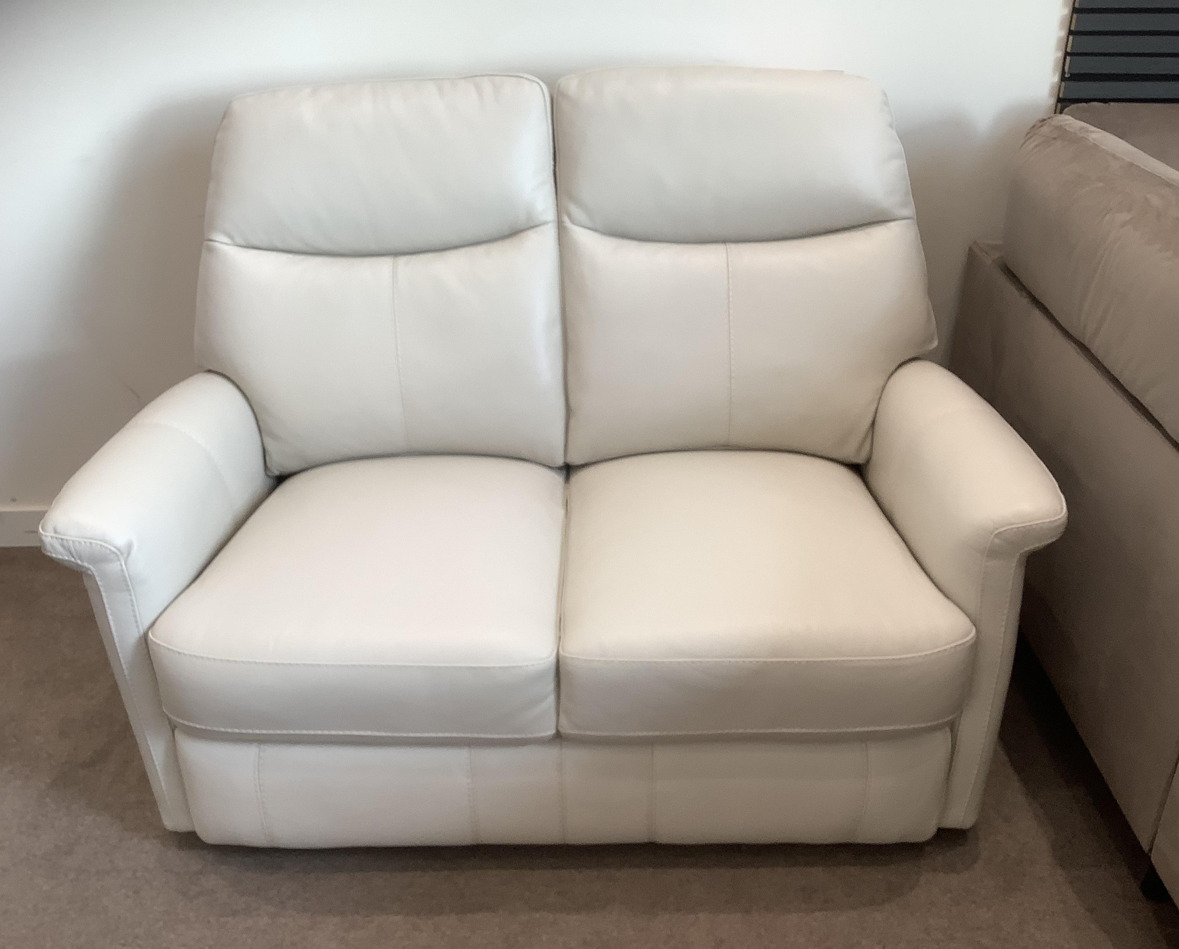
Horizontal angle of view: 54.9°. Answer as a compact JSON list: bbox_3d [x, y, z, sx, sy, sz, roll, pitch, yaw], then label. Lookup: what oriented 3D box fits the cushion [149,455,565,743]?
[{"bbox_3d":[-0.329,0.163,1.874,0.575,0.220,0.580,-1,29,0],"label":"cushion"}]

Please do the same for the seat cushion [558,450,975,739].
[{"bbox_3d":[0.244,0.158,1.874,0.575,0.220,0.580,-1,29,0],"label":"seat cushion"}]

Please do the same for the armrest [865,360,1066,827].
[{"bbox_3d":[0.573,0.129,1.950,0.185,0.600,0.690,-1,29,0],"label":"armrest"}]

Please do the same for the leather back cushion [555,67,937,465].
[{"bbox_3d":[0.269,-0.353,2.040,0.620,0.670,0.220,-1,10,0],"label":"leather back cushion"}]

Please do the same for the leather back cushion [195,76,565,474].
[{"bbox_3d":[-0.355,-0.348,2.040,0.620,0.670,0.220,-1,10,0],"label":"leather back cushion"}]

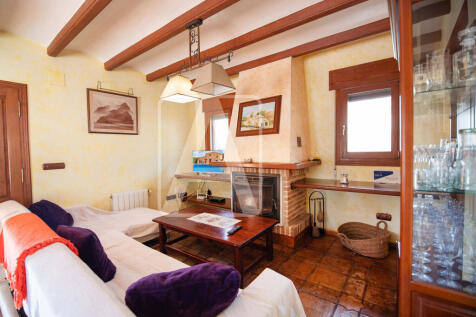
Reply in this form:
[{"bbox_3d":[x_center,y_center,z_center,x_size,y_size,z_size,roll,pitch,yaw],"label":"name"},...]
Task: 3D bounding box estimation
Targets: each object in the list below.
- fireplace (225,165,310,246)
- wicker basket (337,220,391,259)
[{"bbox_3d":[0.409,0.571,3.054,1.224,0.996,0.732,2,3,37],"label":"fireplace"},{"bbox_3d":[1.488,0.939,2.362,0.534,0.314,0.492,2,3,37],"label":"wicker basket"}]

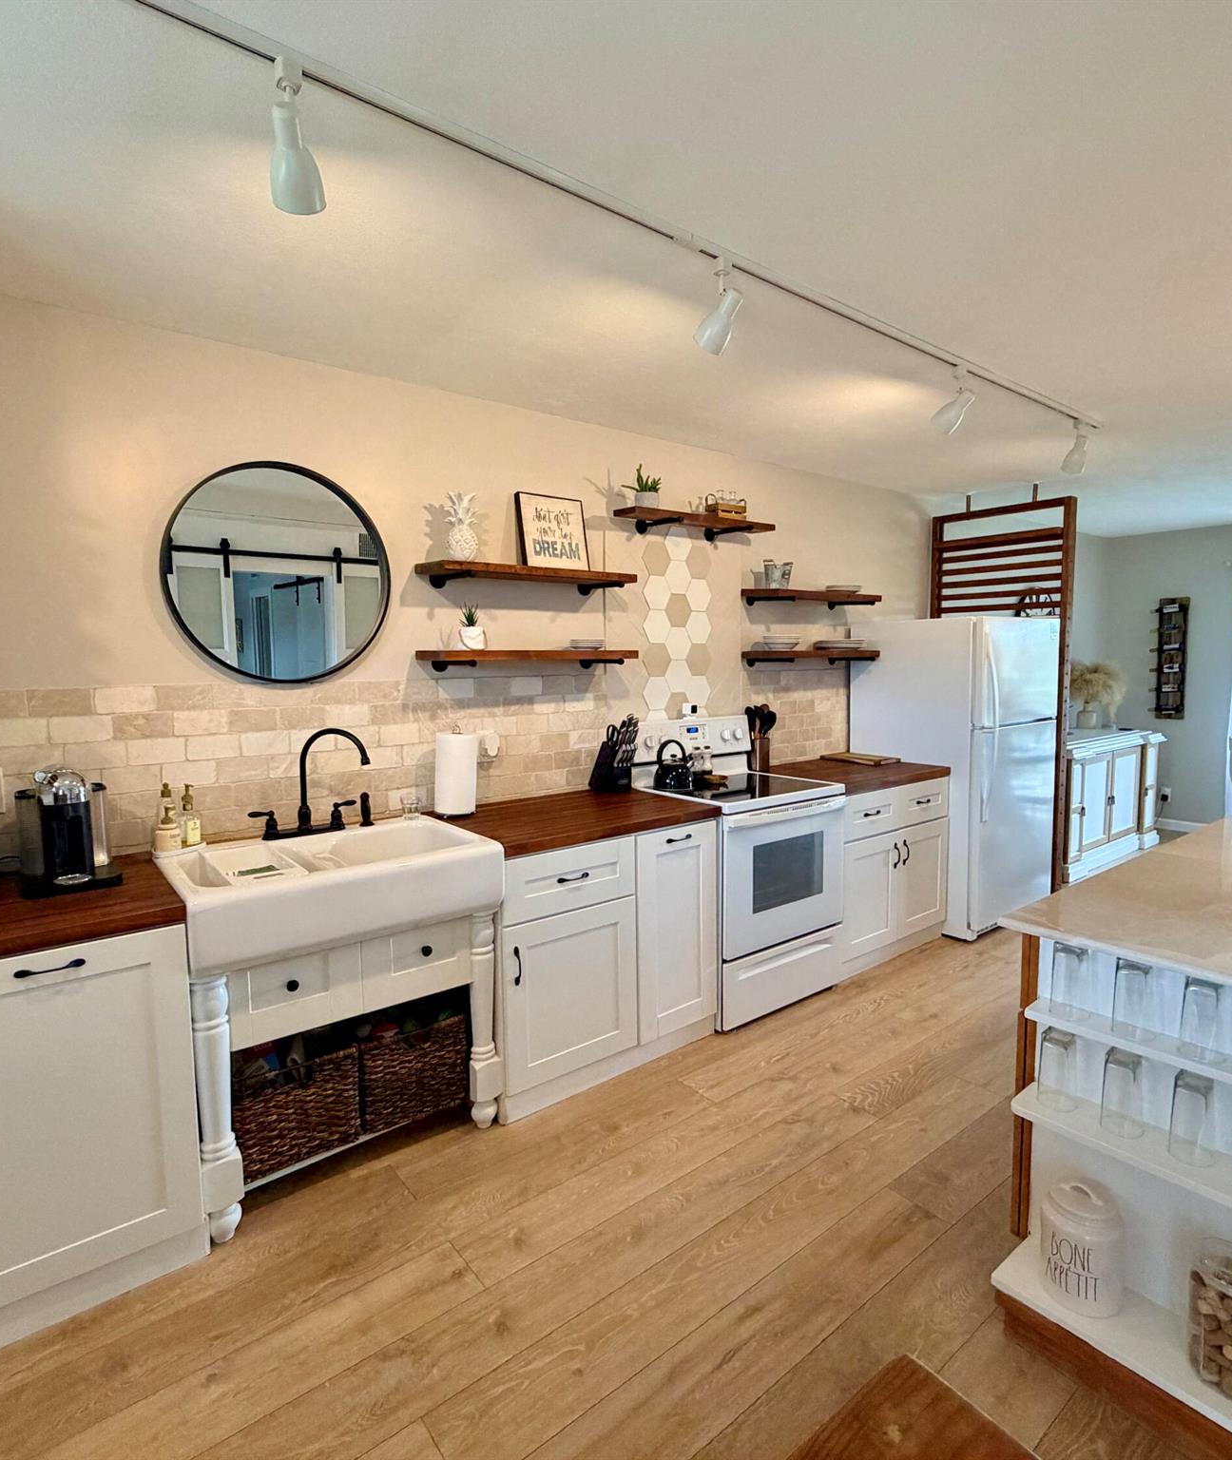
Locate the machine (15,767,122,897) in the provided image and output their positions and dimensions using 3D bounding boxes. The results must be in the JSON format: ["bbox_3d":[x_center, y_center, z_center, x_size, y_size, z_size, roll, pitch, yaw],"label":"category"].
[{"bbox_3d":[-1.458,0.249,2.089,0.222,0.294,0.309,-5,7,-39],"label":"machine"}]

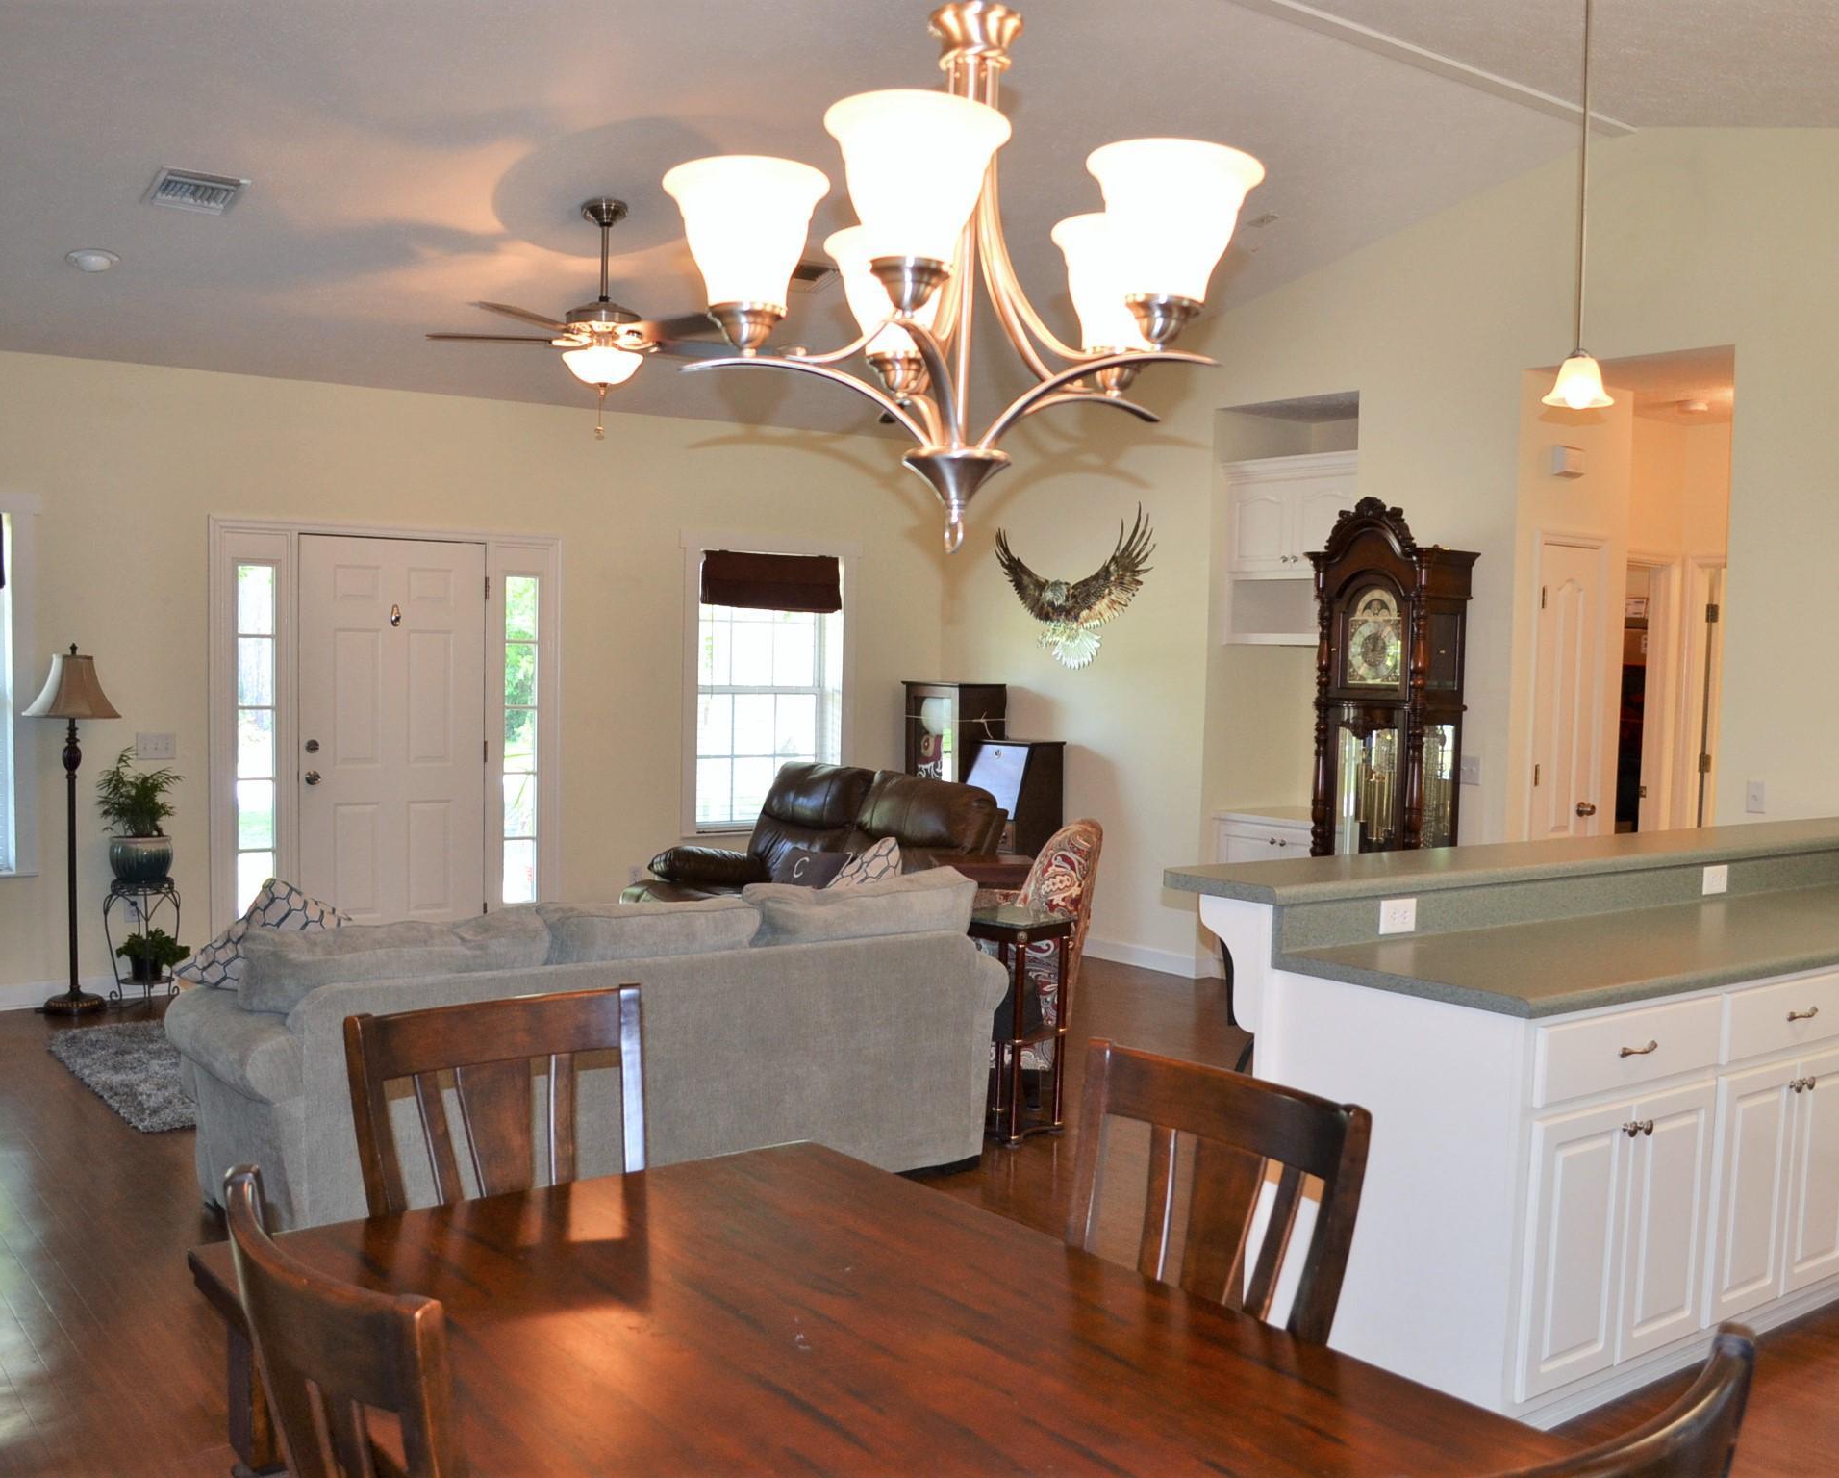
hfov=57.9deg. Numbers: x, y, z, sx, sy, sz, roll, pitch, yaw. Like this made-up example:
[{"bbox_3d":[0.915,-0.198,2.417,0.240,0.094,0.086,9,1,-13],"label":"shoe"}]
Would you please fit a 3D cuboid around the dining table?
[{"bbox_3d":[-0.136,1.093,2.013,1.030,0.760,1.420,-1,4,-40],"label":"dining table"}]

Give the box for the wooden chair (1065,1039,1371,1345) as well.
[{"bbox_3d":[0.237,1.002,2.375,0.570,1.000,0.500,-2,4,-43],"label":"wooden chair"}]

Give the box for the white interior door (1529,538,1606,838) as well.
[{"bbox_3d":[2.717,0.247,7.031,0.460,2.080,0.050,-1,4,-36],"label":"white interior door"}]

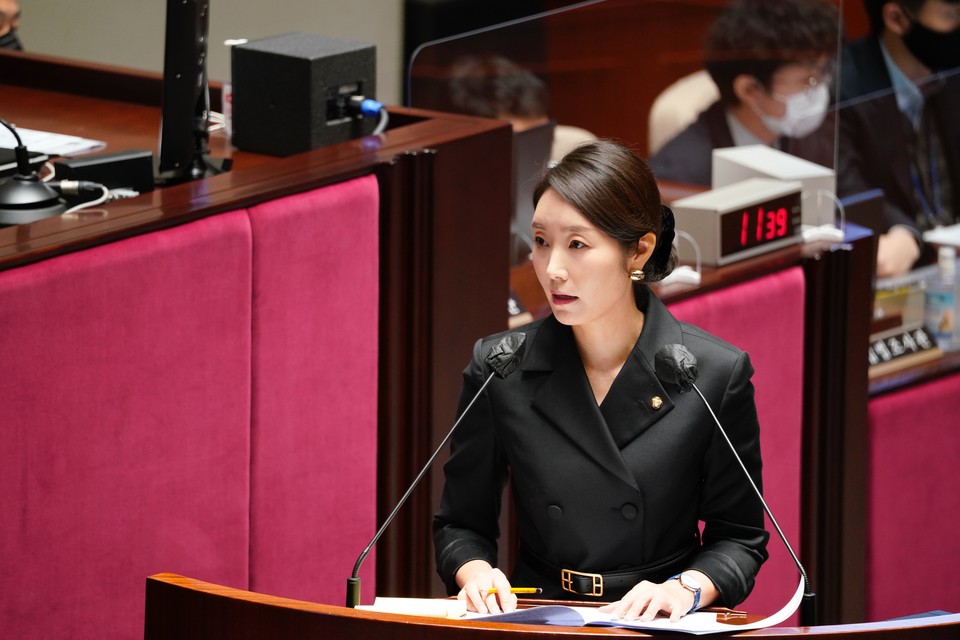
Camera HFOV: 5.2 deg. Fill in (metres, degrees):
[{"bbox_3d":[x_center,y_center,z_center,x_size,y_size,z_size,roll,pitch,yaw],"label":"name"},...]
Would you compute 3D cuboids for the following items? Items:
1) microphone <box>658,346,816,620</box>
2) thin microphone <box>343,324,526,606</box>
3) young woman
[{"bbox_3d":[0.332,0.212,13.833,0.220,0.360,0.065,7,13,35],"label":"microphone"},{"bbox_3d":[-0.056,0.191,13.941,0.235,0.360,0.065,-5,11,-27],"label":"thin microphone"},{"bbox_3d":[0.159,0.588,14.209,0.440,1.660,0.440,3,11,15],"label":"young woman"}]

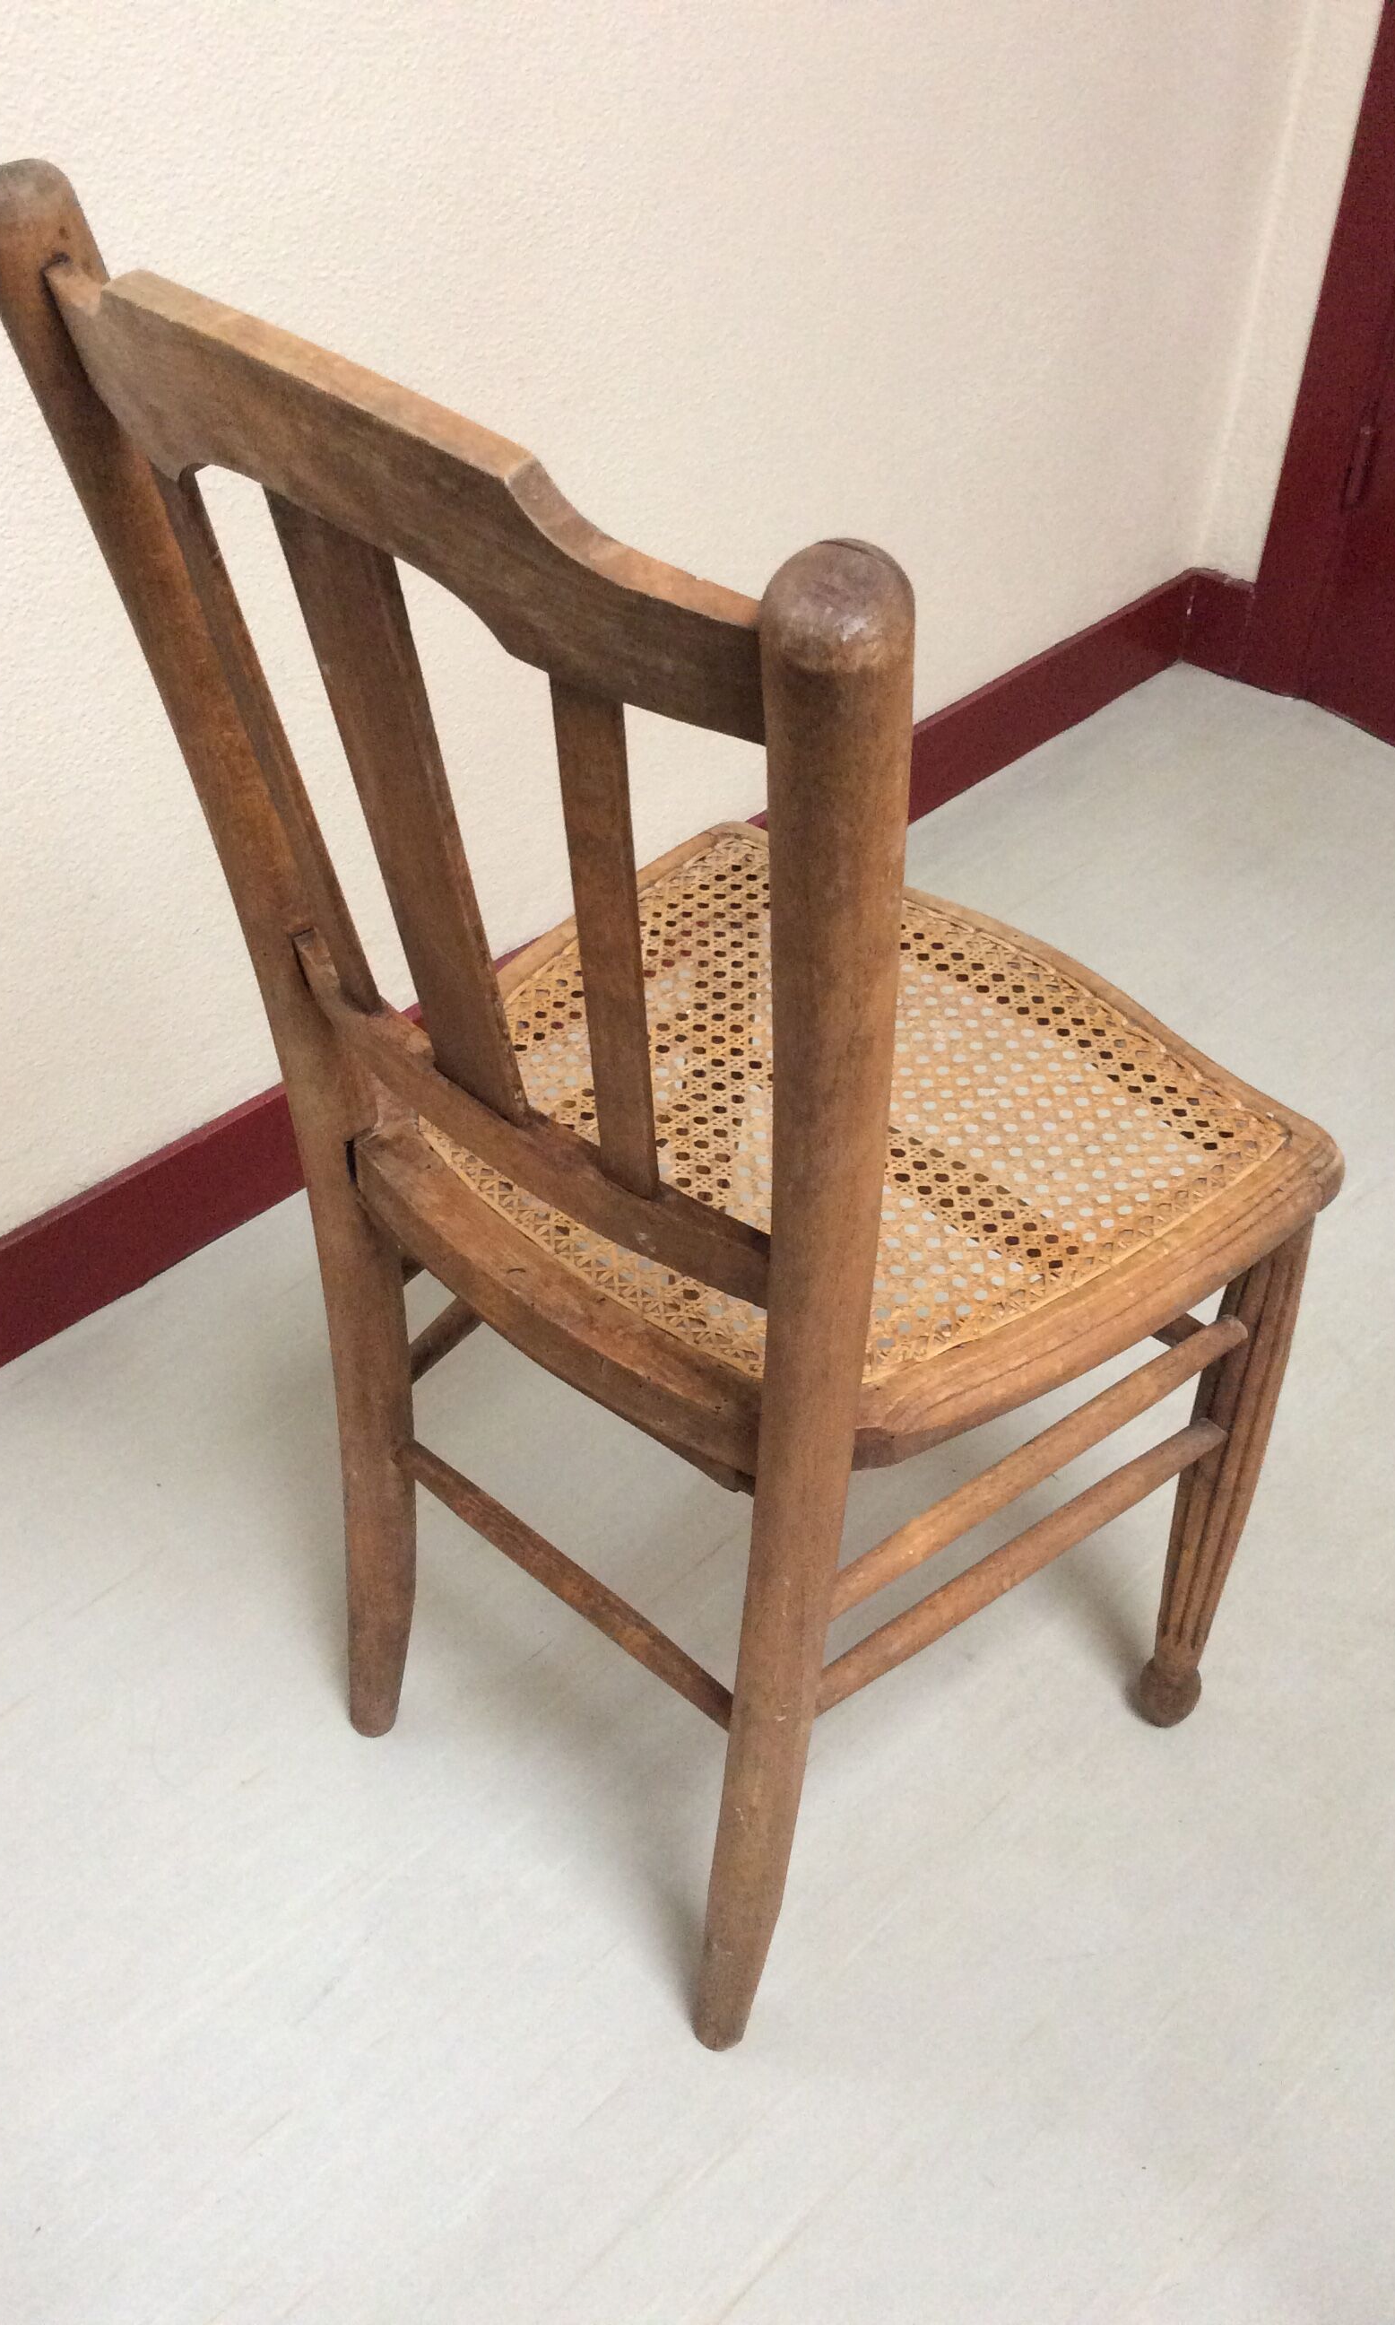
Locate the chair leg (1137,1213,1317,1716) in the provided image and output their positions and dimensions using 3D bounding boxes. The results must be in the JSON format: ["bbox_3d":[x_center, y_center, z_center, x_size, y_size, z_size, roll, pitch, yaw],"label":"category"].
[{"bbox_3d":[0.277,0.187,1.159,0.046,0.415,0.046,32,53,29],"label":"chair leg"}]

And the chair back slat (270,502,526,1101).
[{"bbox_3d":[-0.091,-0.105,0.704,0.048,0.258,0.008,33,62,28],"label":"chair back slat"}]

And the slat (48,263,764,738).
[{"bbox_3d":[-0.093,-0.195,0.604,0.295,0.070,0.036,33,62,28],"label":"slat"}]

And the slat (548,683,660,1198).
[{"bbox_3d":[-0.026,-0.061,0.671,0.027,0.236,0.007,35,63,23],"label":"slat"}]

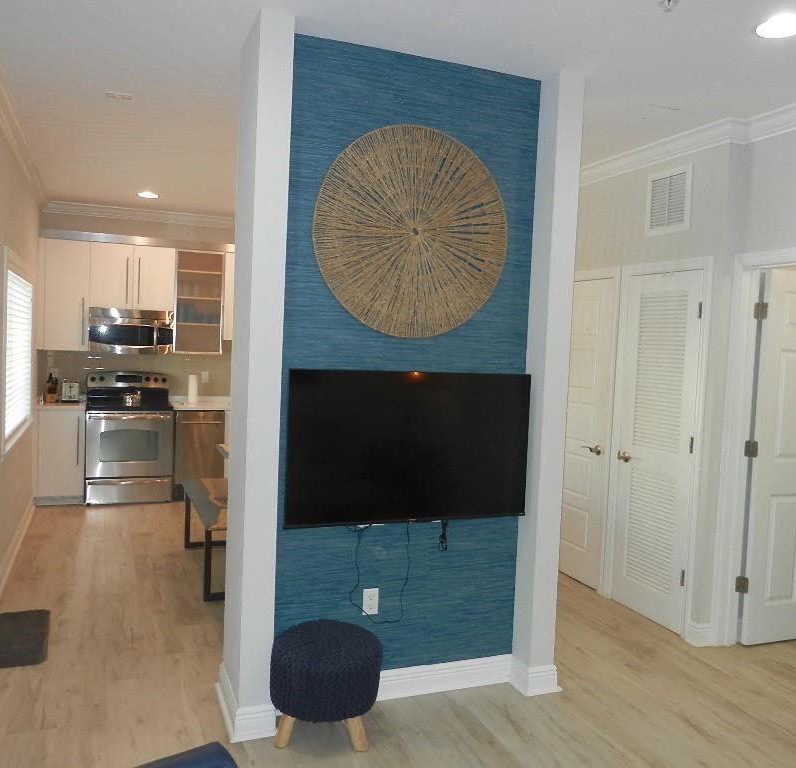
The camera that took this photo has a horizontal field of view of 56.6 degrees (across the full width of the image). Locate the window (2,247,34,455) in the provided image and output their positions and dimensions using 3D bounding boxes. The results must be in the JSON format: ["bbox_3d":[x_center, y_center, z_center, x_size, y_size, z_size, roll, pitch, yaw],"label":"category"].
[{"bbox_3d":[-2.730,-0.267,5.315,0.080,1.250,1.950,1,4,-22],"label":"window"}]

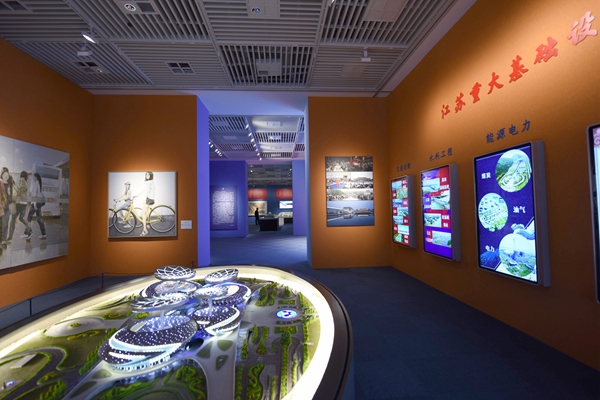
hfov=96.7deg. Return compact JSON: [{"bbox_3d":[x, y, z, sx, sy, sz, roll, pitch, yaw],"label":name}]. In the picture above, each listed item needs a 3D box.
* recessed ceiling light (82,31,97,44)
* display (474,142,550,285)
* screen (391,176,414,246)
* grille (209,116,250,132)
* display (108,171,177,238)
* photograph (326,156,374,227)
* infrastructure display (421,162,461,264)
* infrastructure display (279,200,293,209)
[{"bbox_3d":[-3.182,-2.448,4.028,0.167,0.147,0.176,-1,-2,-4],"label":"recessed ceiling light"},{"bbox_3d":[2.501,0.154,3.213,0.134,1.519,0.843,-1,-2,-4],"label":"display"},{"bbox_3d":[2.266,0.254,5.899,0.126,1.463,0.846,-1,-2,-4],"label":"screen"},{"bbox_3d":[-2.578,-2.499,8.771,1.646,0.078,1.617,-1,-2,-4],"label":"grille"},{"bbox_3d":[-3.783,0.110,6.421,1.602,1.607,0.059,-1,-2,-4],"label":"display"},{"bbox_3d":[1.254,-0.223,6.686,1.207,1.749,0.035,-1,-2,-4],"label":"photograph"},{"bbox_3d":[2.406,0.210,4.600,0.134,1.519,0.862,-1,-2,-4],"label":"infrastructure display"},{"bbox_3d":[-1.416,0.511,28.392,1.470,0.804,0.078,-1,-2,-4],"label":"infrastructure display"}]

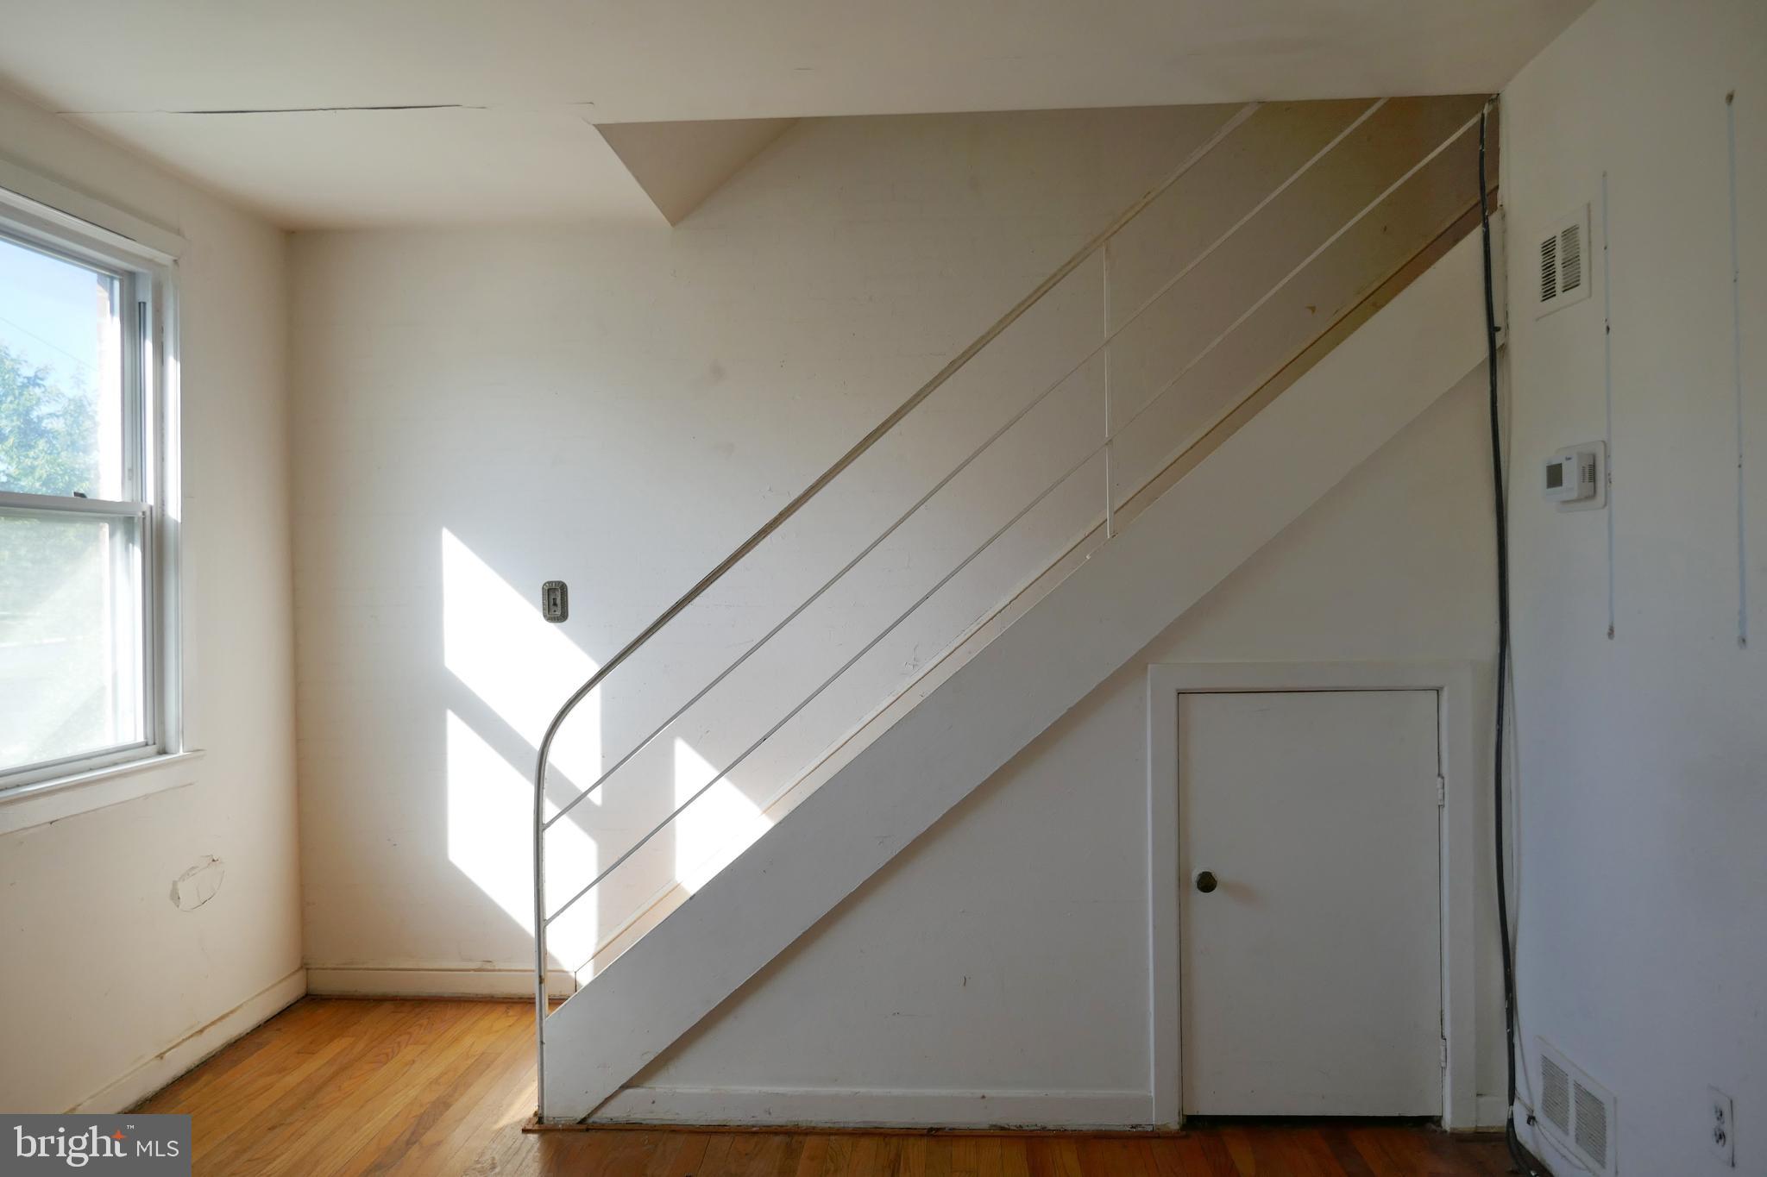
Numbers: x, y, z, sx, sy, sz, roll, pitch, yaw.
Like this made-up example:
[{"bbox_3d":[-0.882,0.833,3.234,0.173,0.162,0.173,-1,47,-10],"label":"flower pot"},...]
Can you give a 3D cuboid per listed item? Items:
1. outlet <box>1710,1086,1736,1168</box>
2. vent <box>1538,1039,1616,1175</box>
[{"bbox_3d":[1.440,0.928,2.116,0.010,0.114,0.069,-1,0,3],"label":"outlet"},{"bbox_3d":[1.469,1.115,2.622,0.015,0.194,0.329,-1,0,3],"label":"vent"}]

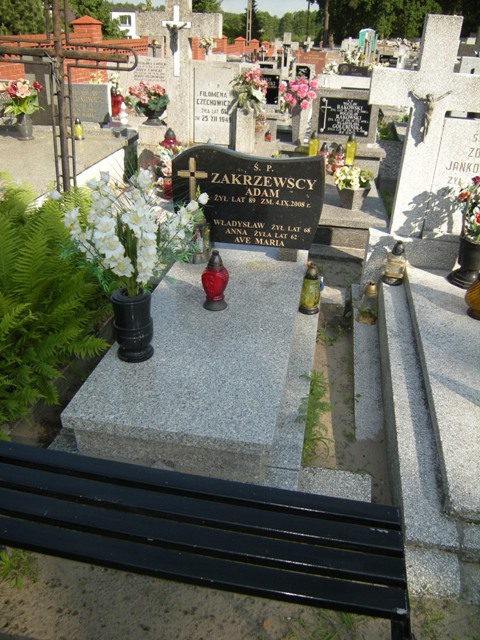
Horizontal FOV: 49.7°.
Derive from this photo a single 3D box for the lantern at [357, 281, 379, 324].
[{"bbox_3d":[0.762,-0.106,3.085,0.125,0.260,0.125,6,29,8],"label":"lantern"}]

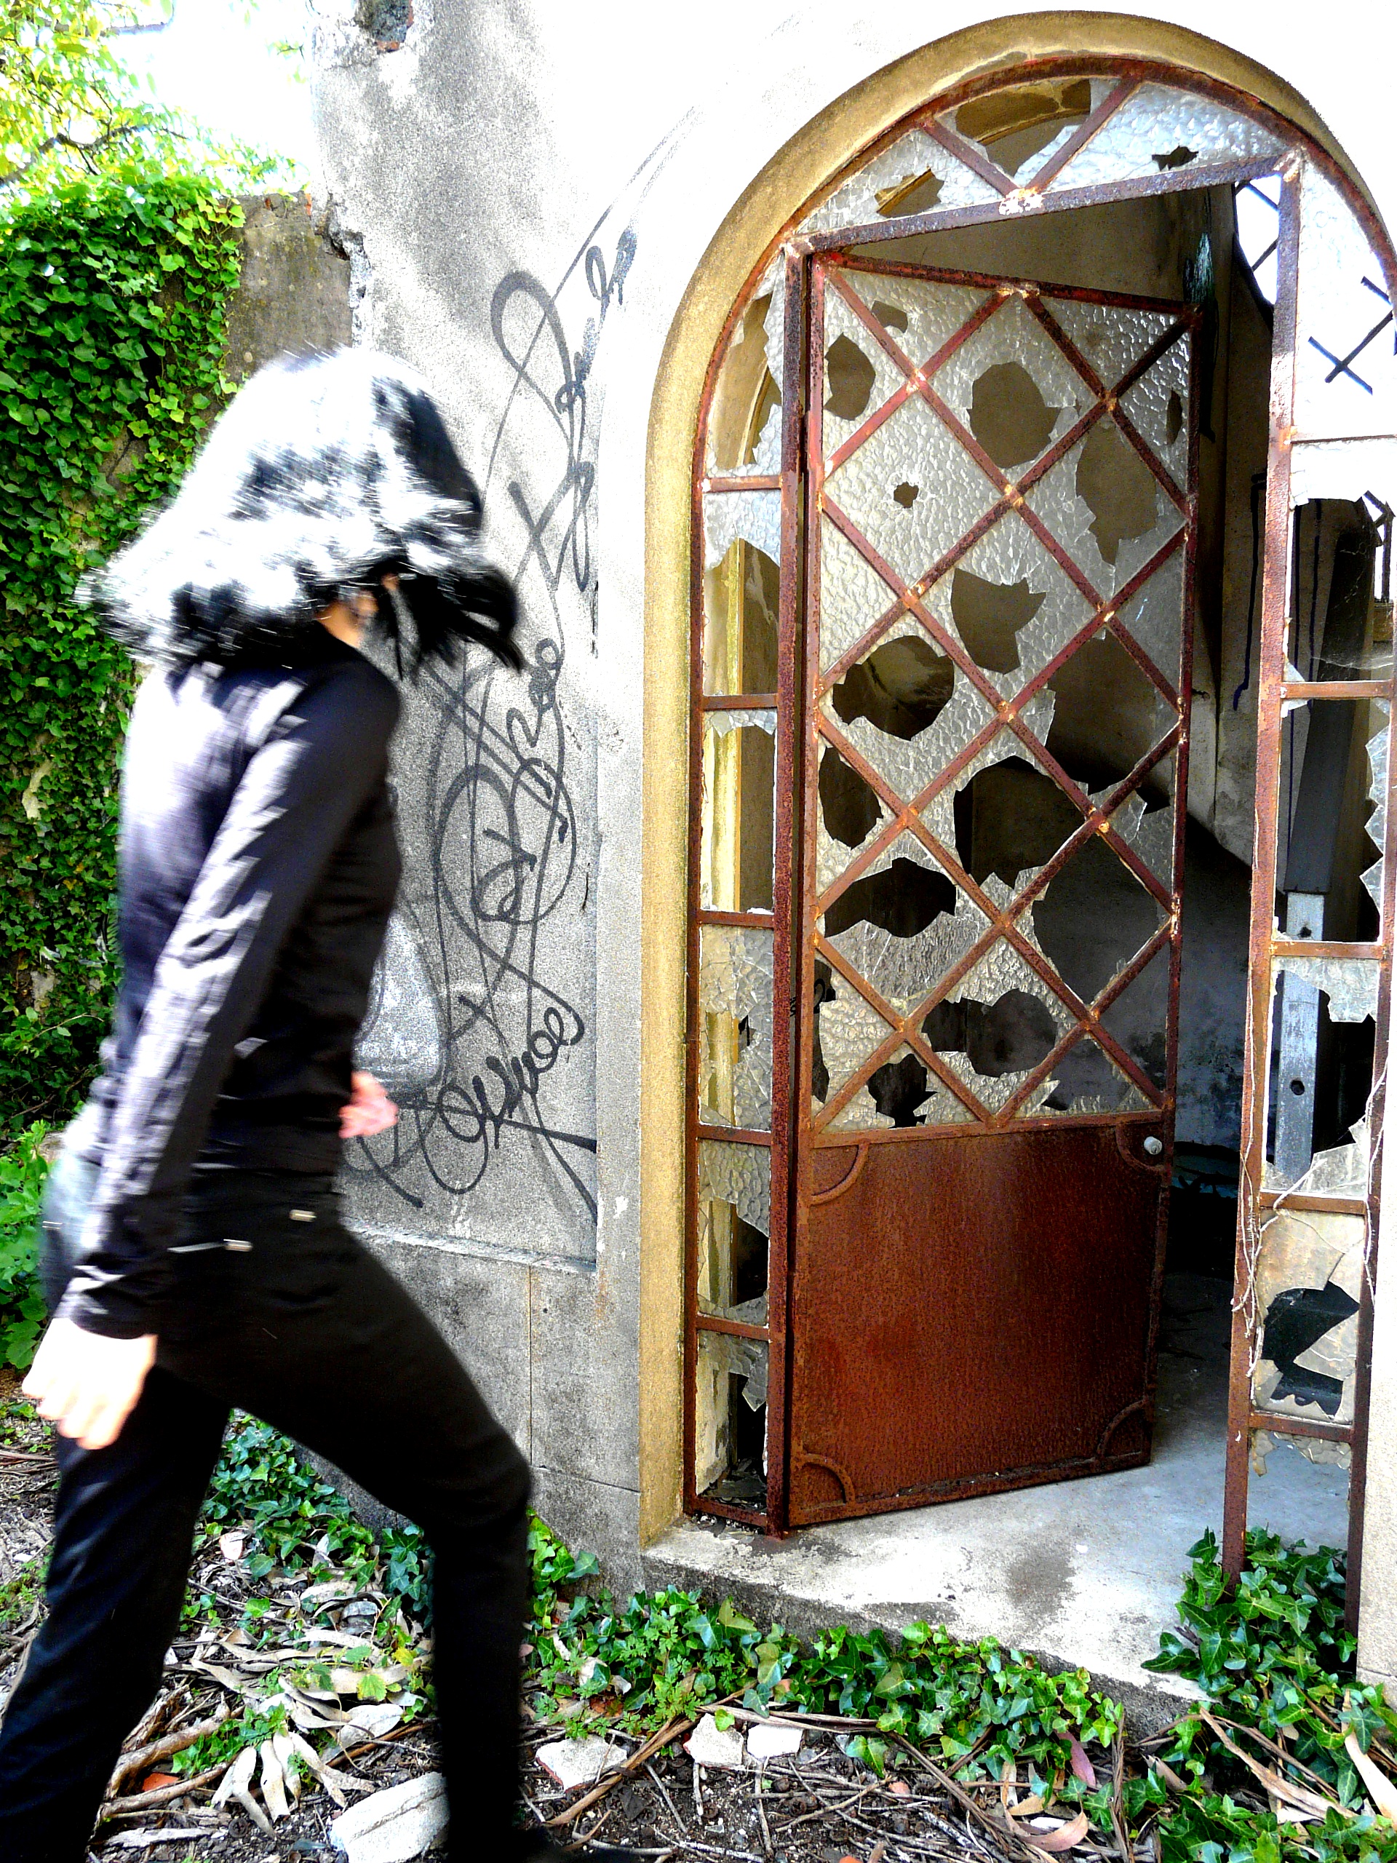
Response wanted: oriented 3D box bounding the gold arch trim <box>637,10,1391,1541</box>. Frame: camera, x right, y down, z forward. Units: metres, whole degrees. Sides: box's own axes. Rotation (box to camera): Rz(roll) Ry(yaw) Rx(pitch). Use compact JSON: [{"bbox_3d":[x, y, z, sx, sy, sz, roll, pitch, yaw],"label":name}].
[{"bbox_3d":[0.410,-0.096,2.102,1.030,2.172,0.154,3,6,27],"label":"gold arch trim"}]

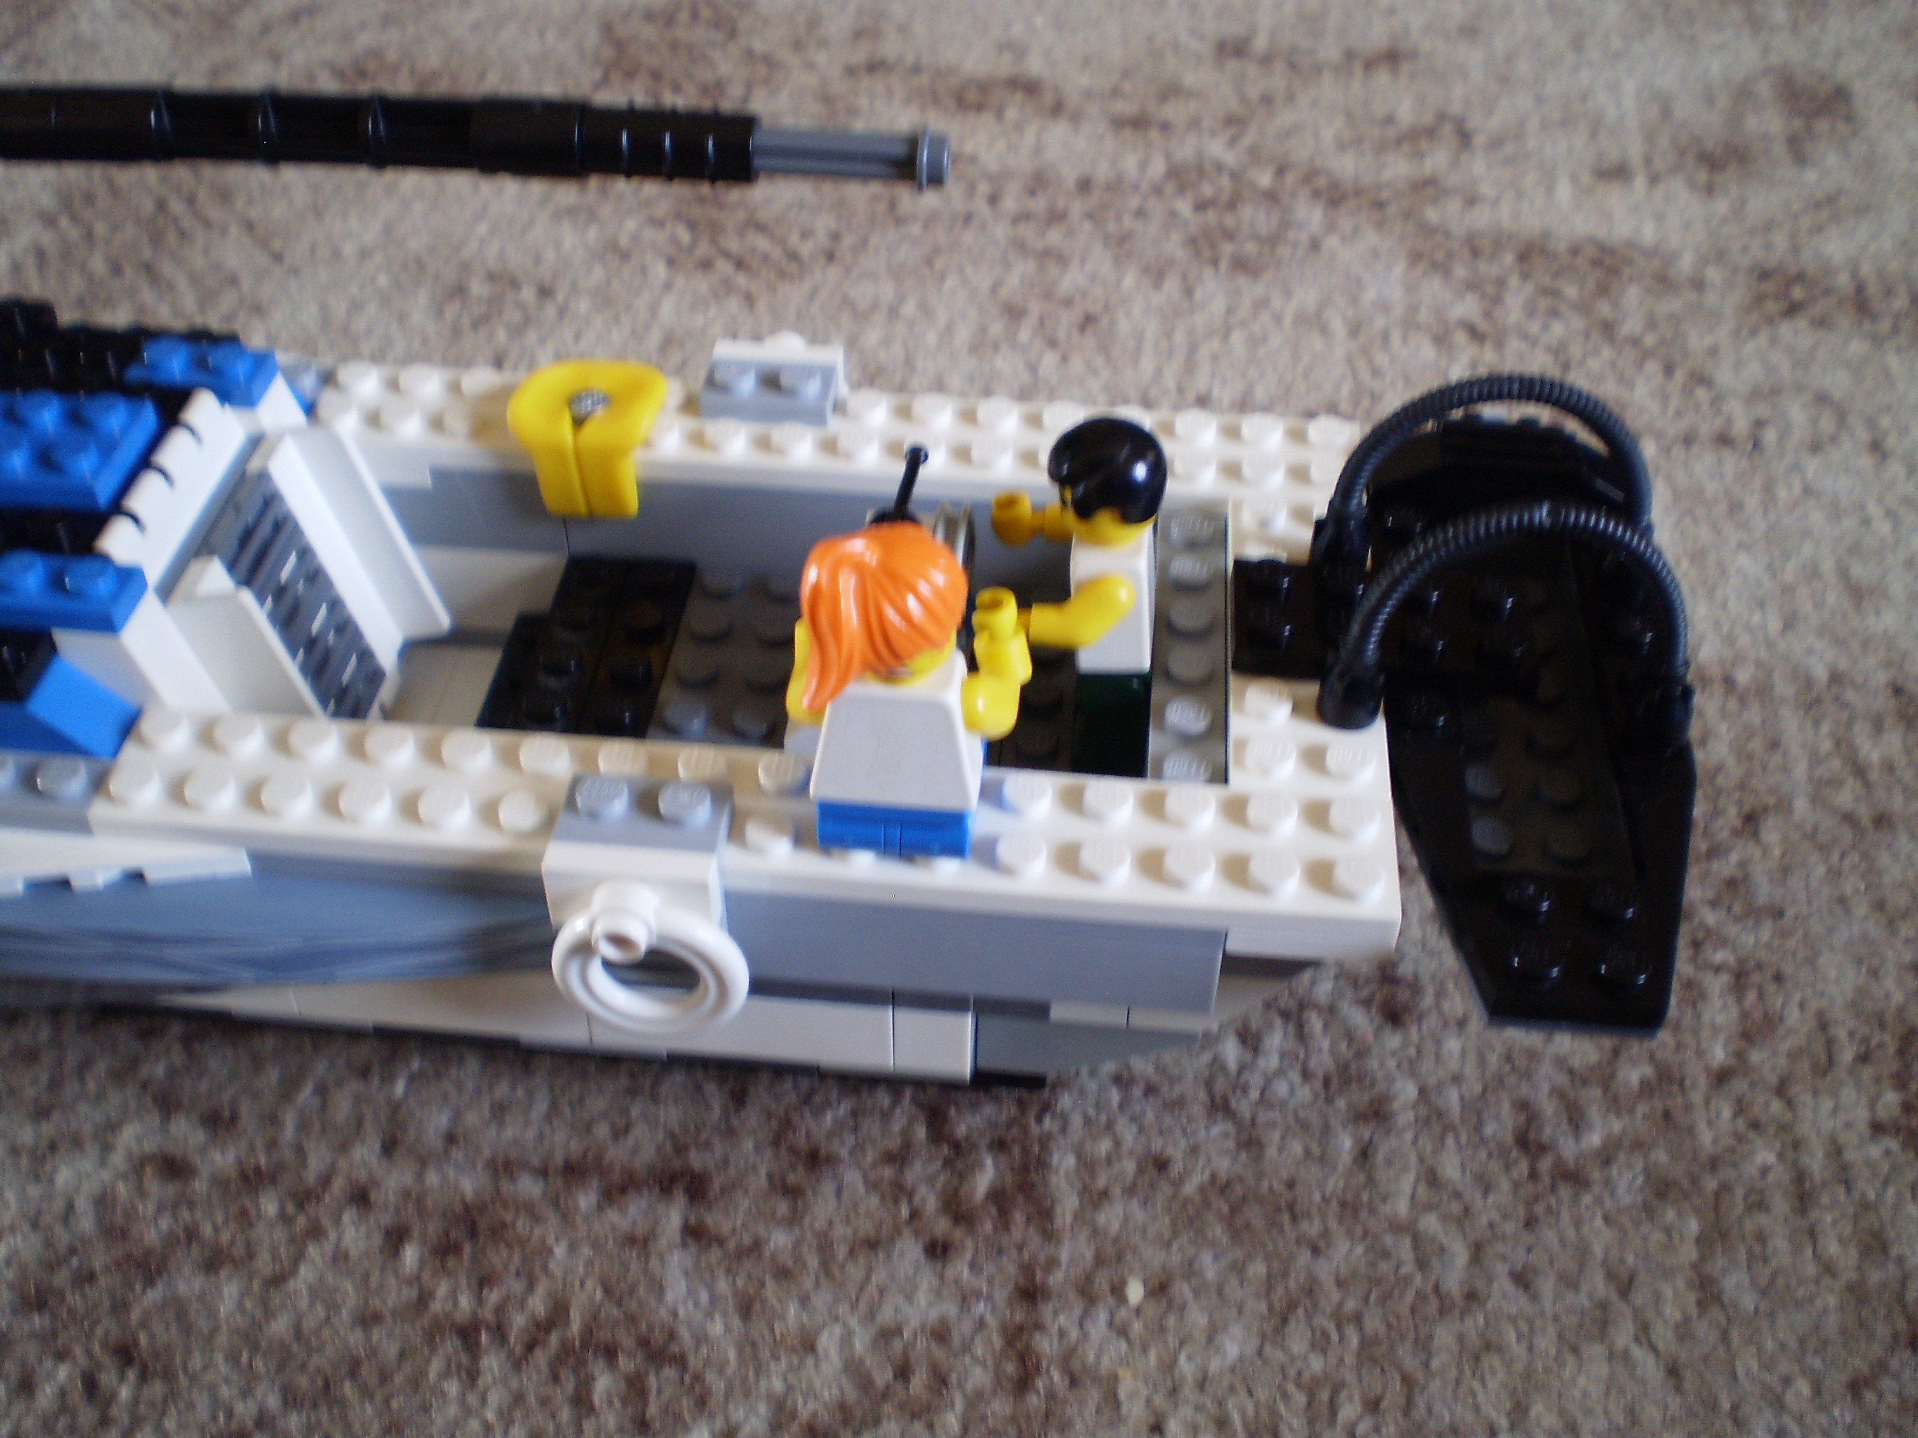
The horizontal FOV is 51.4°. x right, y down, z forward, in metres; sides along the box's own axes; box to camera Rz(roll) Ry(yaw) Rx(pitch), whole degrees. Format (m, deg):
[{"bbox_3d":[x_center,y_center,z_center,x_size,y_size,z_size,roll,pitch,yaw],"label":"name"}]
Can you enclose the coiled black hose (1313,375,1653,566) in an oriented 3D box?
[{"bbox_3d":[0.058,-0.025,0.212,0.038,0.028,0.007,4,44,3],"label":"coiled black hose"}]

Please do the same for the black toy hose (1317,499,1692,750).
[{"bbox_3d":[0.056,-0.010,0.196,0.039,0.028,0.007,4,44,3],"label":"black toy hose"}]

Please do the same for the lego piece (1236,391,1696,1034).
[{"bbox_3d":[0.053,-0.004,0.215,0.048,0.017,0.095,4,44,3],"label":"lego piece"}]

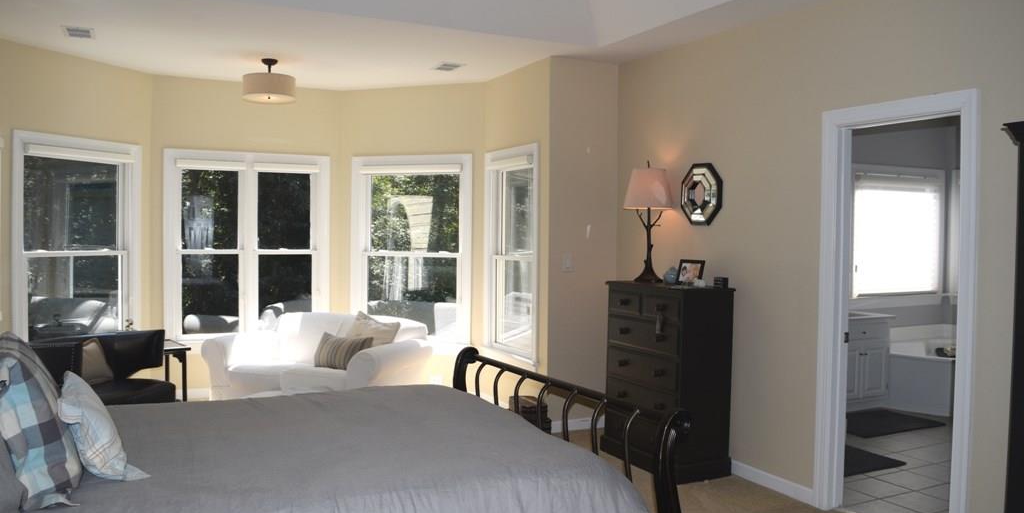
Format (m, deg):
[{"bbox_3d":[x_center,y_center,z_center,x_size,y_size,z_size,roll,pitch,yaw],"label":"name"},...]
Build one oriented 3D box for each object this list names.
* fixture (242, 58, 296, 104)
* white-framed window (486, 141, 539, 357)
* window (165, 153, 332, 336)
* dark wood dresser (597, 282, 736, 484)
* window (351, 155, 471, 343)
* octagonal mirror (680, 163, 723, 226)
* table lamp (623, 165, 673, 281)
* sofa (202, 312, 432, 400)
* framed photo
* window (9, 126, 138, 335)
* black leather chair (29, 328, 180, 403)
[{"bbox_3d":[-1.795,-1.310,5.686,0.400,0.294,0.400,1,2,0],"label":"fixture"},{"bbox_3d":[0.004,-0.036,6.116,0.120,1.627,0.943,0,2,-26],"label":"white-framed window"},{"bbox_3d":[-2.284,-0.084,6.719,1.362,1.627,0.120,0,2,-25],"label":"window"},{"bbox_3d":[0.980,0.754,4.898,0.425,1.137,0.770,0,2,-28],"label":"dark wood dresser"},{"bbox_3d":[-0.887,-0.071,6.805,1.172,1.627,0.120,1,2,20],"label":"window"},{"bbox_3d":[1.194,-0.397,4.922,0.045,0.395,0.380,0,2,-29],"label":"octagonal mirror"},{"bbox_3d":[0.921,-0.229,5.135,0.310,0.809,0.260,1,2,14],"label":"table lamp"},{"bbox_3d":[-1.494,0.863,5.935,1.520,0.790,0.880,1,2,20],"label":"sofa"},{"bbox_3d":[1.169,0.110,4.970,0.030,0.155,0.195,20,-10,-35],"label":"framed photo"},{"bbox_3d":[-3.242,-0.061,5.779,0.120,1.627,1.072,1,2,21],"label":"window"},{"bbox_3d":[-2.670,0.893,4.996,0.730,0.770,0.770,1,2,13],"label":"black leather chair"}]

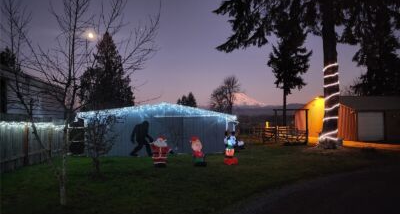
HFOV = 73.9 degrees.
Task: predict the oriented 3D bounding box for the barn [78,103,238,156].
[{"bbox_3d":[-2.702,1.308,17.869,8.300,2.840,8.000,1,-3,-12],"label":"barn"}]

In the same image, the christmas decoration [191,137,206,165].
[{"bbox_3d":[-0.061,1.764,10.674,0.640,1.200,0.500,1,-3,-21],"label":"christmas decoration"}]

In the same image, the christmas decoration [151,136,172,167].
[{"bbox_3d":[-1.506,1.726,10.326,0.860,1.240,0.550,1,-3,-12],"label":"christmas decoration"}]

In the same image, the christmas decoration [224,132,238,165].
[{"bbox_3d":[1.292,1.686,10.728,0.620,1.360,0.500,1,-3,-14],"label":"christmas decoration"}]

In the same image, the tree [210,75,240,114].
[{"bbox_3d":[5.564,-1.133,58.132,6.600,12.400,6.400,0,-3,0],"label":"tree"}]

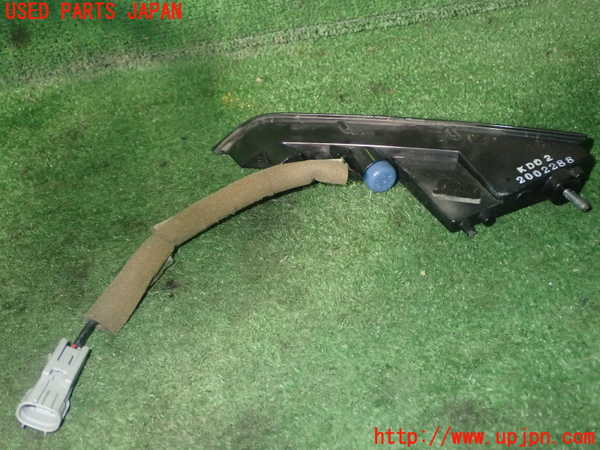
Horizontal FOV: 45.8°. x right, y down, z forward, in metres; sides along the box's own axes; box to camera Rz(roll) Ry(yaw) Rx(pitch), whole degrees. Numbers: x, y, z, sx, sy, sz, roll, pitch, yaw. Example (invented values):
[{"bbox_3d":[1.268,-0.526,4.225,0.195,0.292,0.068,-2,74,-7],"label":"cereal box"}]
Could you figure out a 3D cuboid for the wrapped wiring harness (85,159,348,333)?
[{"bbox_3d":[-0.058,0.000,0.524,0.060,0.022,0.249,31,48,32],"label":"wrapped wiring harness"}]

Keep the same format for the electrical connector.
[{"bbox_3d":[-0.138,0.093,0.414,0.029,0.019,0.048,9,40,10],"label":"electrical connector"}]

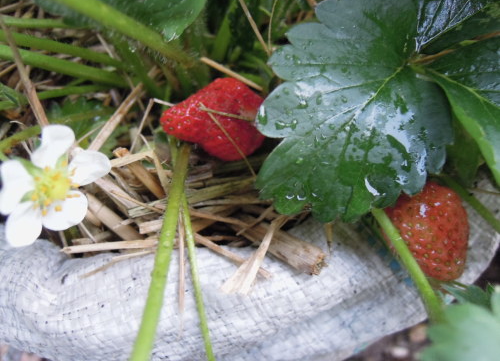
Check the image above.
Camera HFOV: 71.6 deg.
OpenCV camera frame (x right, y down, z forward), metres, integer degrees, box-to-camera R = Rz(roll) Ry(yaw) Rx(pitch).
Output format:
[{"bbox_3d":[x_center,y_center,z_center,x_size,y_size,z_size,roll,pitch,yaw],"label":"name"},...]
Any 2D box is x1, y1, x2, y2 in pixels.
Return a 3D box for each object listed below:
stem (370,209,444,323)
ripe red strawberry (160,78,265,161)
[{"bbox_3d":[0.056,0.029,0.128,0.005,0.005,0.045,-23,64,0],"label":"stem"},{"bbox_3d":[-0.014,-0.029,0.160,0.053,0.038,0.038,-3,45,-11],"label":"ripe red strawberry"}]

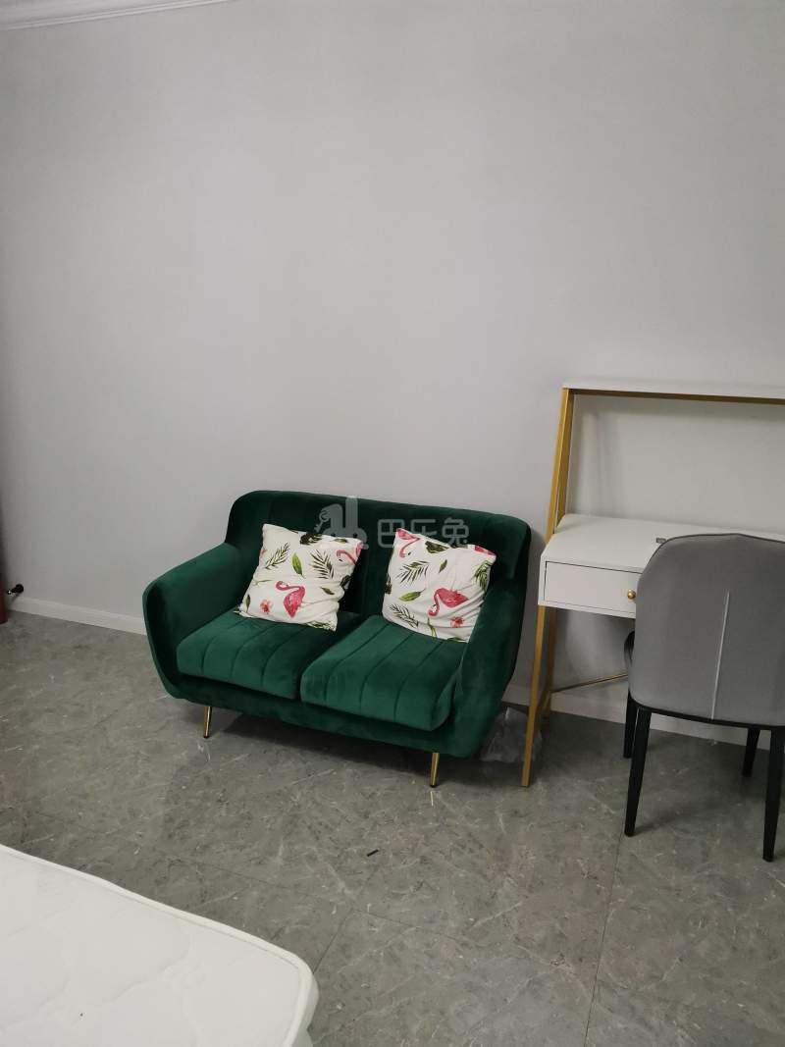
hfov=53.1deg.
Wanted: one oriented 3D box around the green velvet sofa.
[{"bbox_3d":[-0.175,0.371,2.810,1.220,0.820,0.710,6,12,20],"label":"green velvet sofa"}]

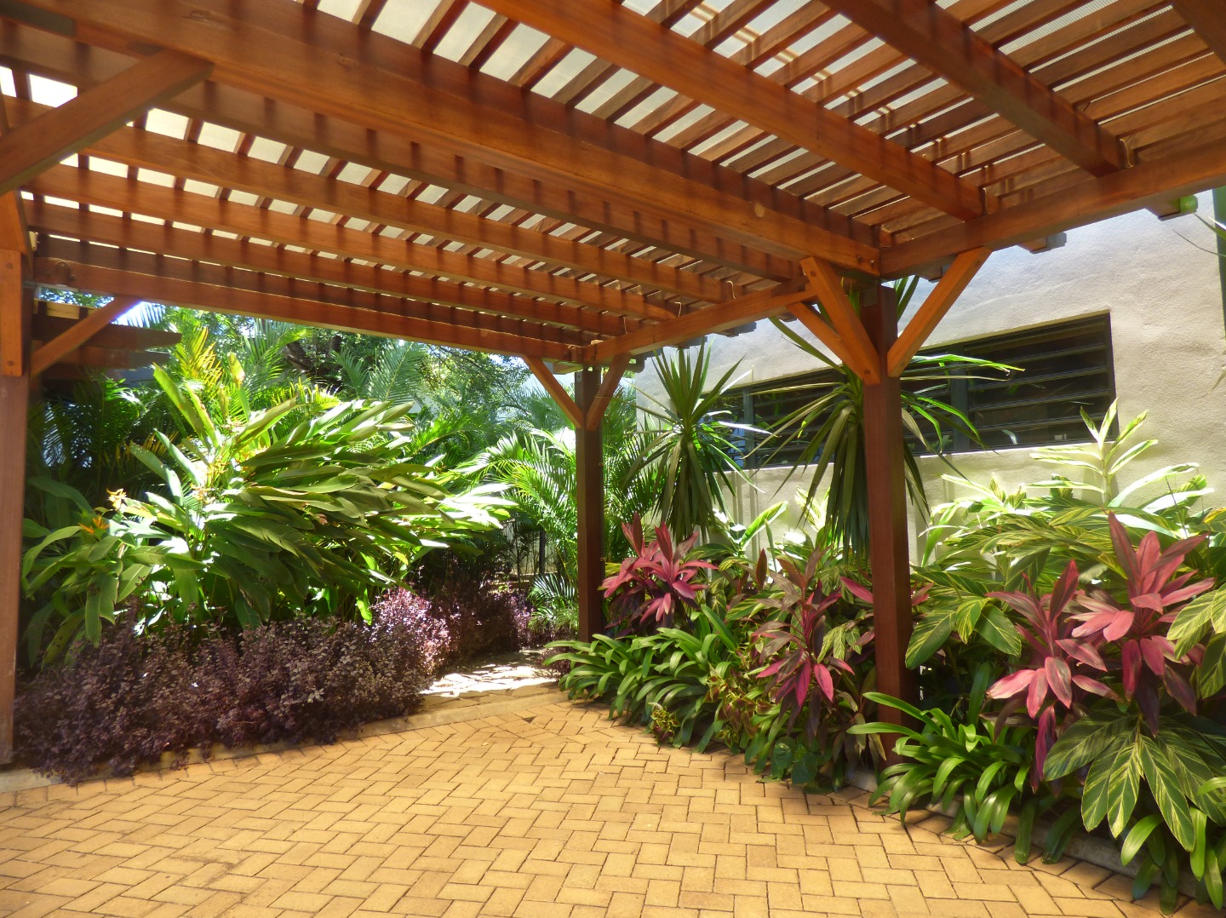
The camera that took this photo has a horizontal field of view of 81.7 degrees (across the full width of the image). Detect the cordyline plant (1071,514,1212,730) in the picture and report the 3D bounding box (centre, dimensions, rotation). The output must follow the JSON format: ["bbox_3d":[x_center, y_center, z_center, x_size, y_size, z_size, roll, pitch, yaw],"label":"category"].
[{"bbox_3d":[2.288,0.694,3.088,0.524,0.865,0.550,-4,-6,36],"label":"cordyline plant"}]

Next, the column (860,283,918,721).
[{"bbox_3d":[1.509,0.346,3.887,0.147,2.581,0.140,3,-6,-38],"label":"column"}]

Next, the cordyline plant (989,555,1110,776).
[{"bbox_3d":[2.016,0.966,3.295,0.511,0.930,0.524,-4,-6,31],"label":"cordyline plant"}]

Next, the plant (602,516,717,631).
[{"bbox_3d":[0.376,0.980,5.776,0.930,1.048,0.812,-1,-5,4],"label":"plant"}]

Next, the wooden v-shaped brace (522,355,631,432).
[{"bbox_3d":[-0.286,-0.558,5.858,0.878,0.603,0.432,0,-5,-3],"label":"wooden v-shaped brace"}]

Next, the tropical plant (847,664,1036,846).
[{"bbox_3d":[1.581,1.351,3.408,0.799,0.590,0.681,-3,-5,24],"label":"tropical plant"}]

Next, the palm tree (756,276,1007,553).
[{"bbox_3d":[1.776,-0.227,4.676,1.441,1.703,1.284,-3,-5,21],"label":"palm tree"}]

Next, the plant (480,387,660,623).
[{"bbox_3d":[-0.473,0.515,7.860,1.899,2.554,1.768,0,-5,-3],"label":"plant"}]

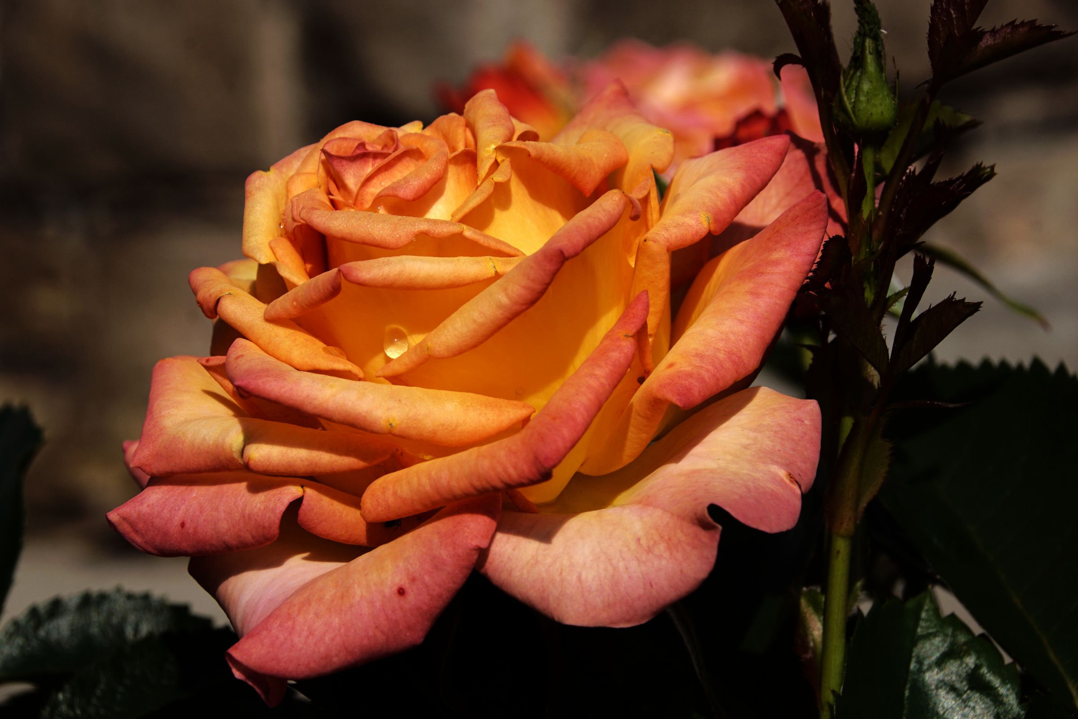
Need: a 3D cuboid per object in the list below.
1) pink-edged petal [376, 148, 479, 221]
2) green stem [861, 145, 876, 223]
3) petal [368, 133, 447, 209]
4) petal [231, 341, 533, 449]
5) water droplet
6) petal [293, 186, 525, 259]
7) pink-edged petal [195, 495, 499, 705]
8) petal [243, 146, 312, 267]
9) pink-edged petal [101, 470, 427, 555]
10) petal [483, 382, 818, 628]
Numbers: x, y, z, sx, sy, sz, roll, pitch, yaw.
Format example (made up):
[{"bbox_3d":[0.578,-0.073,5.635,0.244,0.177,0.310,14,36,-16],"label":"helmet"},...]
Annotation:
[{"bbox_3d":[-0.017,-0.026,0.611,0.013,0.009,0.010,-3,12,-15],"label":"pink-edged petal"},{"bbox_3d":[0.051,-0.027,0.625,0.003,0.012,0.002,0,12,0],"label":"green stem"},{"bbox_3d":[-0.020,-0.028,0.614,0.010,0.010,0.010,-3,12,-15],"label":"petal"},{"bbox_3d":[-0.023,0.005,0.586,0.043,0.013,0.014,2,12,10],"label":"petal"},{"bbox_3d":[-0.021,-0.003,0.597,0.004,0.005,0.003,0,12,0],"label":"water droplet"},{"bbox_3d":[-0.020,-0.020,0.604,0.033,0.009,0.012,1,12,5],"label":"petal"},{"bbox_3d":[-0.028,0.035,0.582,0.040,0.024,0.022,3,12,12],"label":"pink-edged petal"},{"bbox_3d":[-0.040,-0.023,0.625,0.008,0.018,0.007,-12,17,-44],"label":"petal"},{"bbox_3d":[-0.041,0.023,0.594,0.043,0.008,0.018,3,12,15],"label":"pink-edged petal"},{"bbox_3d":[0.016,0.021,0.592,0.041,0.027,0.032,-4,13,-20],"label":"petal"}]

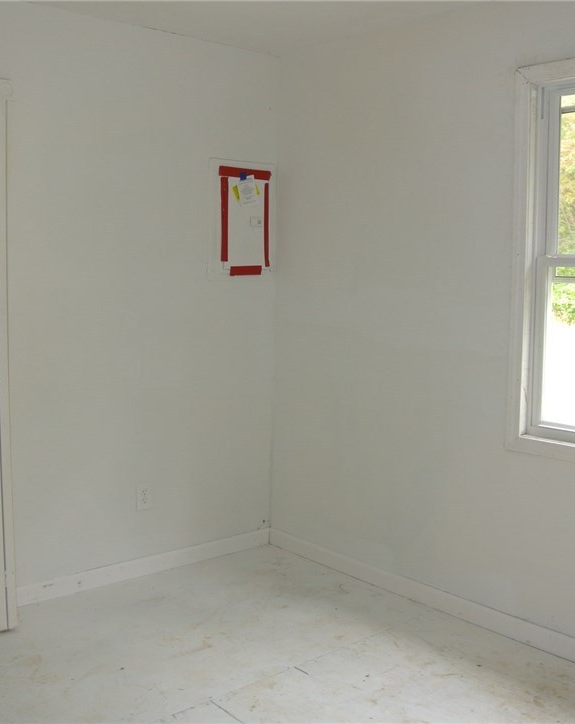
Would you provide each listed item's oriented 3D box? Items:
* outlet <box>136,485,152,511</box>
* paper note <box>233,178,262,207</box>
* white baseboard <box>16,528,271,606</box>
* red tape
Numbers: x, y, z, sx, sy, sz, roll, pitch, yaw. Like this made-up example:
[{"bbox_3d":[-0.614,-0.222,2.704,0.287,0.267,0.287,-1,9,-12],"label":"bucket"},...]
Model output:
[{"bbox_3d":[-0.643,0.603,3.661,0.075,0.120,0.008,-4,7,-41],"label":"outlet"},{"bbox_3d":[-0.187,-0.821,3.914,0.130,0.137,0.005,-14,13,-39],"label":"paper note"},{"bbox_3d":[-0.593,0.924,3.730,1.330,0.087,0.014,-4,7,-41],"label":"white baseboard"},{"bbox_3d":[-0.200,-0.900,3.896,0.310,0.046,0.004,-4,7,-41],"label":"red tape"}]

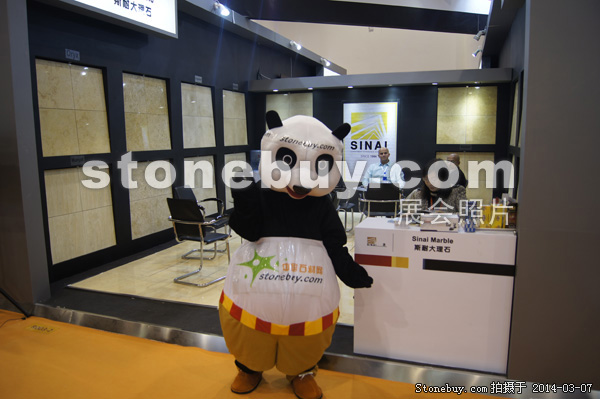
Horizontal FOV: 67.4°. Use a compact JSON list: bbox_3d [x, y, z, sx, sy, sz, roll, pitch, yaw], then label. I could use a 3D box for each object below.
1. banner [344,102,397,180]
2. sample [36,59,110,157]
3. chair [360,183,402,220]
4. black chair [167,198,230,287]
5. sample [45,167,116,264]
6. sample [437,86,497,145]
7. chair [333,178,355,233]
[{"bbox_3d":[1.380,-1.097,8.874,1.053,1.565,0.031,3,9,20],"label":"banner"},{"bbox_3d":[-2.496,-1.004,5.025,0.030,1.000,0.970,2,9,20],"label":"sample"},{"bbox_3d":[1.151,0.207,6.432,0.536,0.953,0.567,0,8,5],"label":"chair"},{"bbox_3d":[-1.020,0.414,4.916,0.540,0.920,0.600,3,9,26],"label":"black chair"},{"bbox_3d":[-2.570,0.145,5.362,0.036,1.046,0.978,3,9,20],"label":"sample"},{"bbox_3d":[2.974,-1.483,8.019,1.000,1.000,0.030,2,9,20],"label":"sample"},{"bbox_3d":[0.559,0.097,7.221,0.567,0.953,0.536,2,9,18],"label":"chair"}]

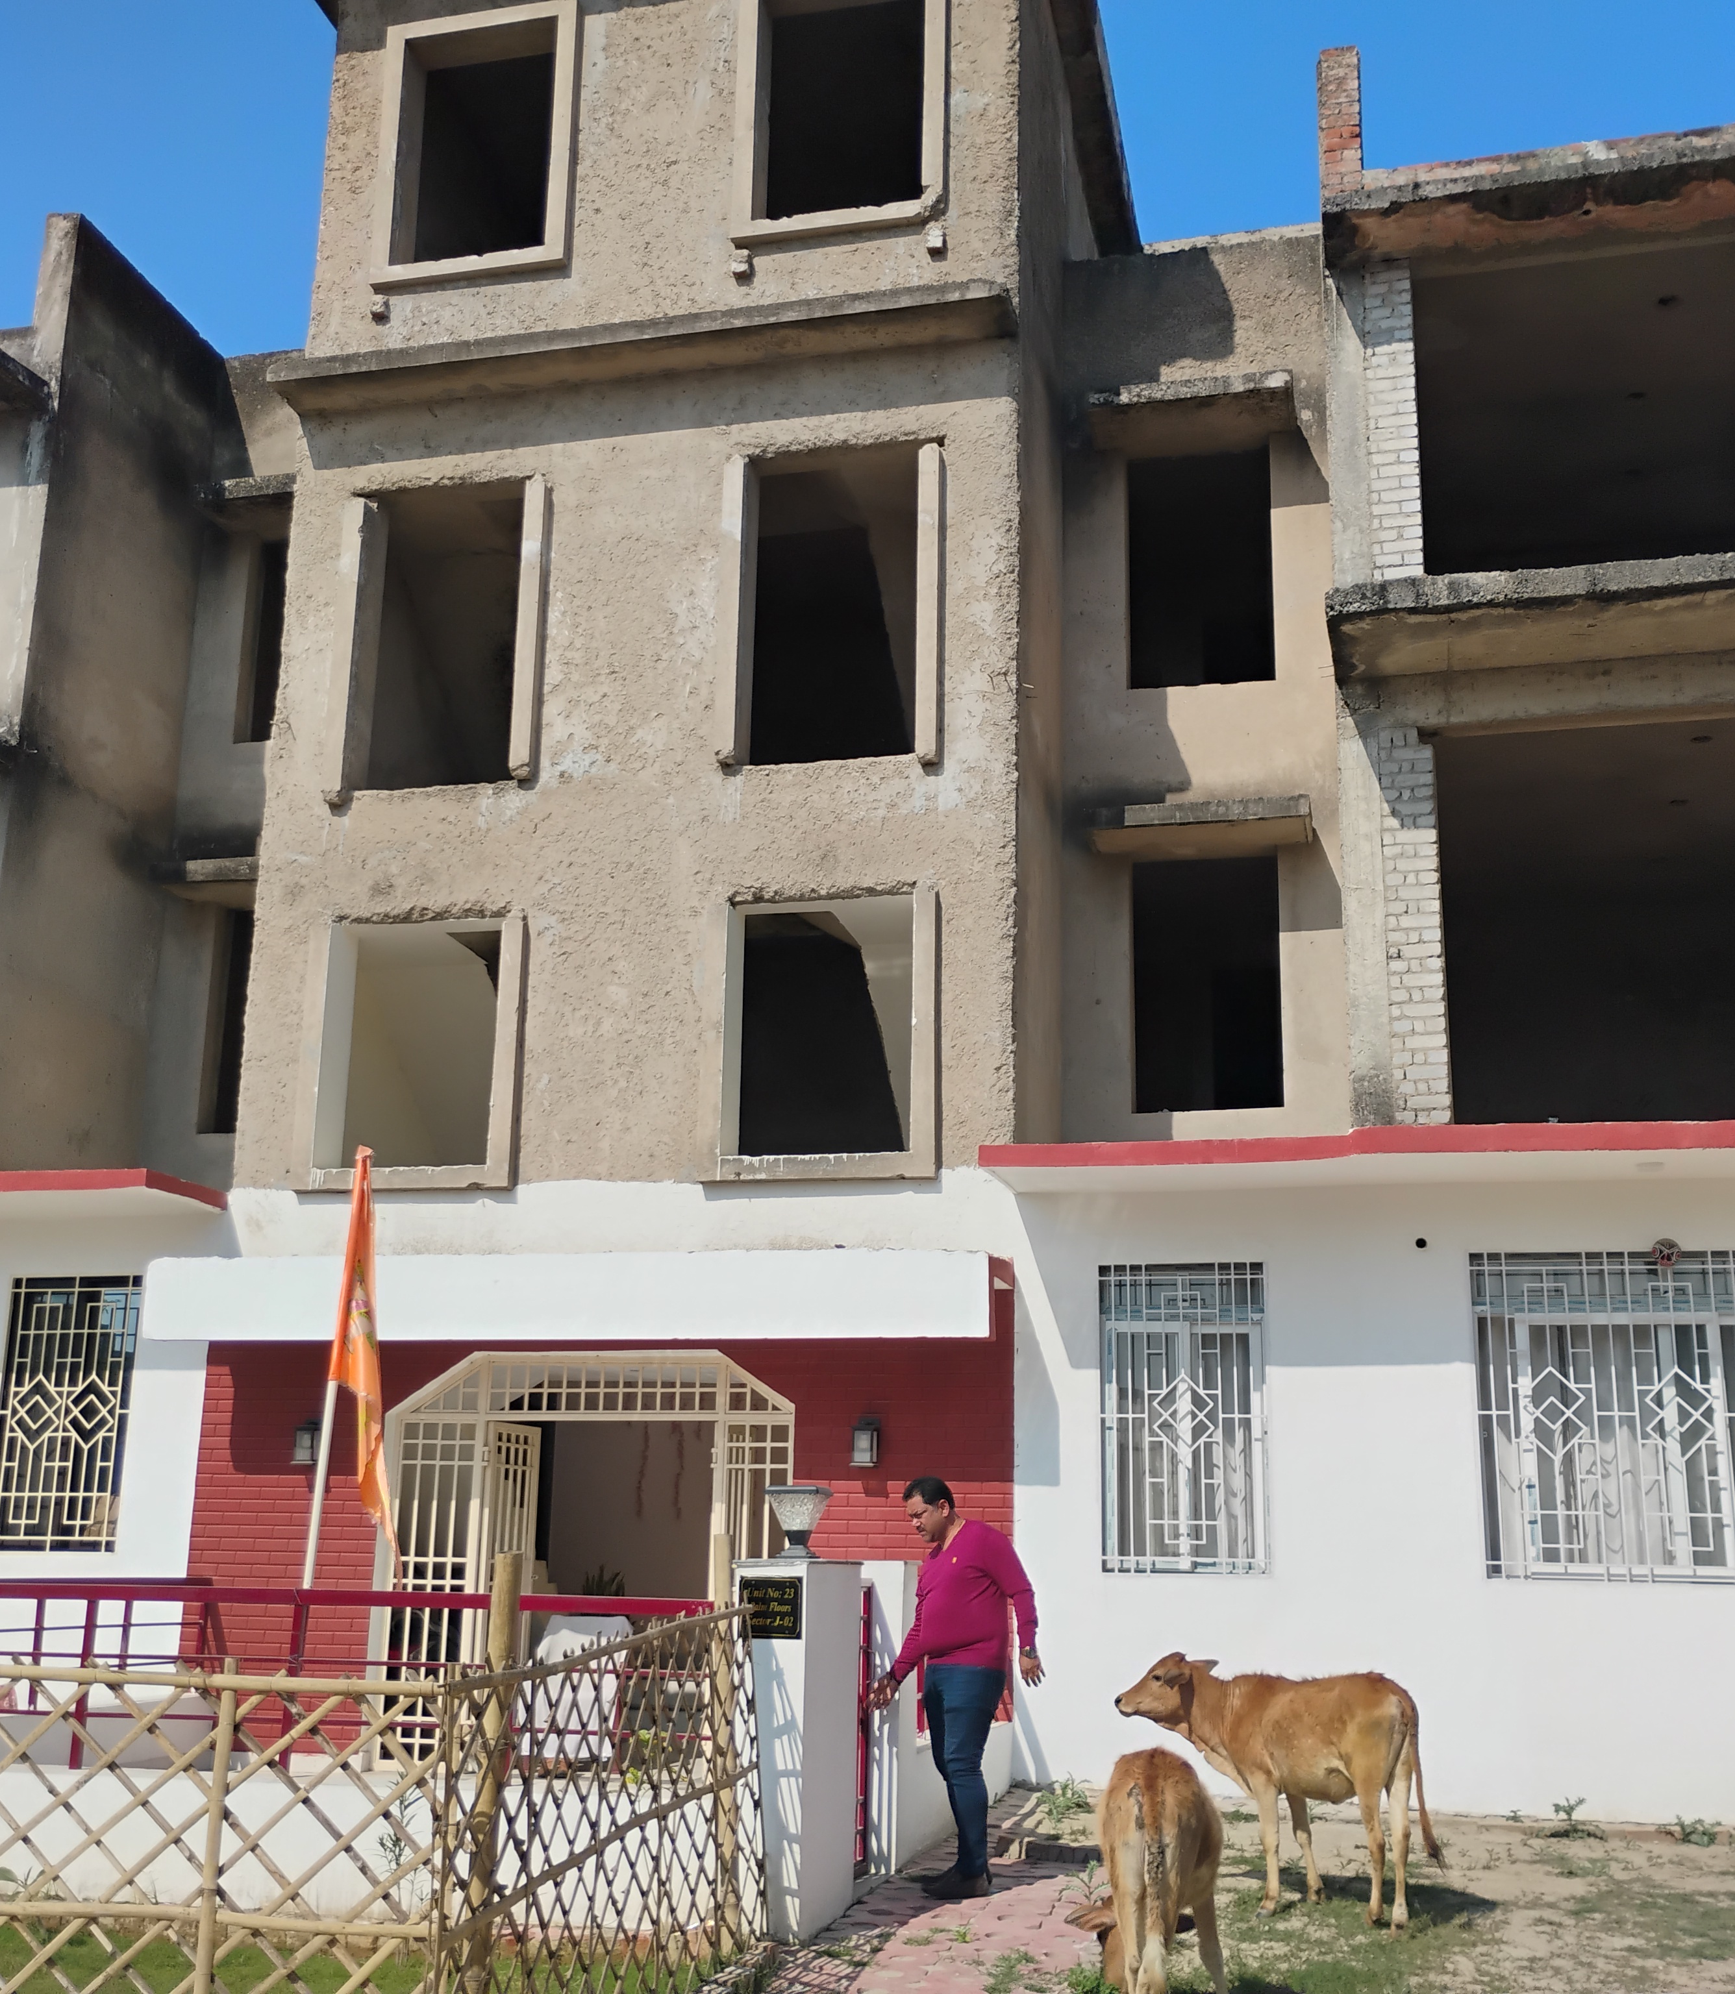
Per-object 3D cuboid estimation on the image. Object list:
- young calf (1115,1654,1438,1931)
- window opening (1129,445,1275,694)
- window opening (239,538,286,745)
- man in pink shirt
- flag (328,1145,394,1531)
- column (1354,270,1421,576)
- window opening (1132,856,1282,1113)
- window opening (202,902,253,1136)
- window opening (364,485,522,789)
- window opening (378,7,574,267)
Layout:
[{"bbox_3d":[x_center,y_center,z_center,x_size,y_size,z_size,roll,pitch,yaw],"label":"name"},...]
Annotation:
[{"bbox_3d":[1.586,3.123,8.570,1.460,0.930,0.360,-12,-19,44],"label":"young calf"},{"bbox_3d":[2.457,-3.129,15.818,1.026,1.883,0.226,-2,-15,13],"label":"window opening"},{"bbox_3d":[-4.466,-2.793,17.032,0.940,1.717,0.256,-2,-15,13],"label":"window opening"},{"bbox_3d":[0.360,2.839,8.931,0.660,1.642,0.560,9,-16,-28],"label":"man in pink shirt"},{"bbox_3d":[-2.071,1.430,8.858,0.320,1.600,0.180,-2,-15,13],"label":"flag"},{"bbox_3d":[3.263,-3.432,13.313,0.289,2.324,0.237,-2,-14,14],"label":"column"},{"bbox_3d":[2.353,-0.074,14.843,1.002,1.798,0.237,-2,-14,14],"label":"window opening"},{"bbox_3d":[-4.521,0.208,16.271,0.940,1.737,0.256,-2,-15,13],"label":"window opening"},{"bbox_3d":[-2.870,-2.400,14.561,1.155,2.126,0.307,-2,-15,13],"label":"window opening"},{"bbox_3d":[-2.791,-6.116,15.477,1.376,1.998,0.252,-2,-14,14],"label":"window opening"}]

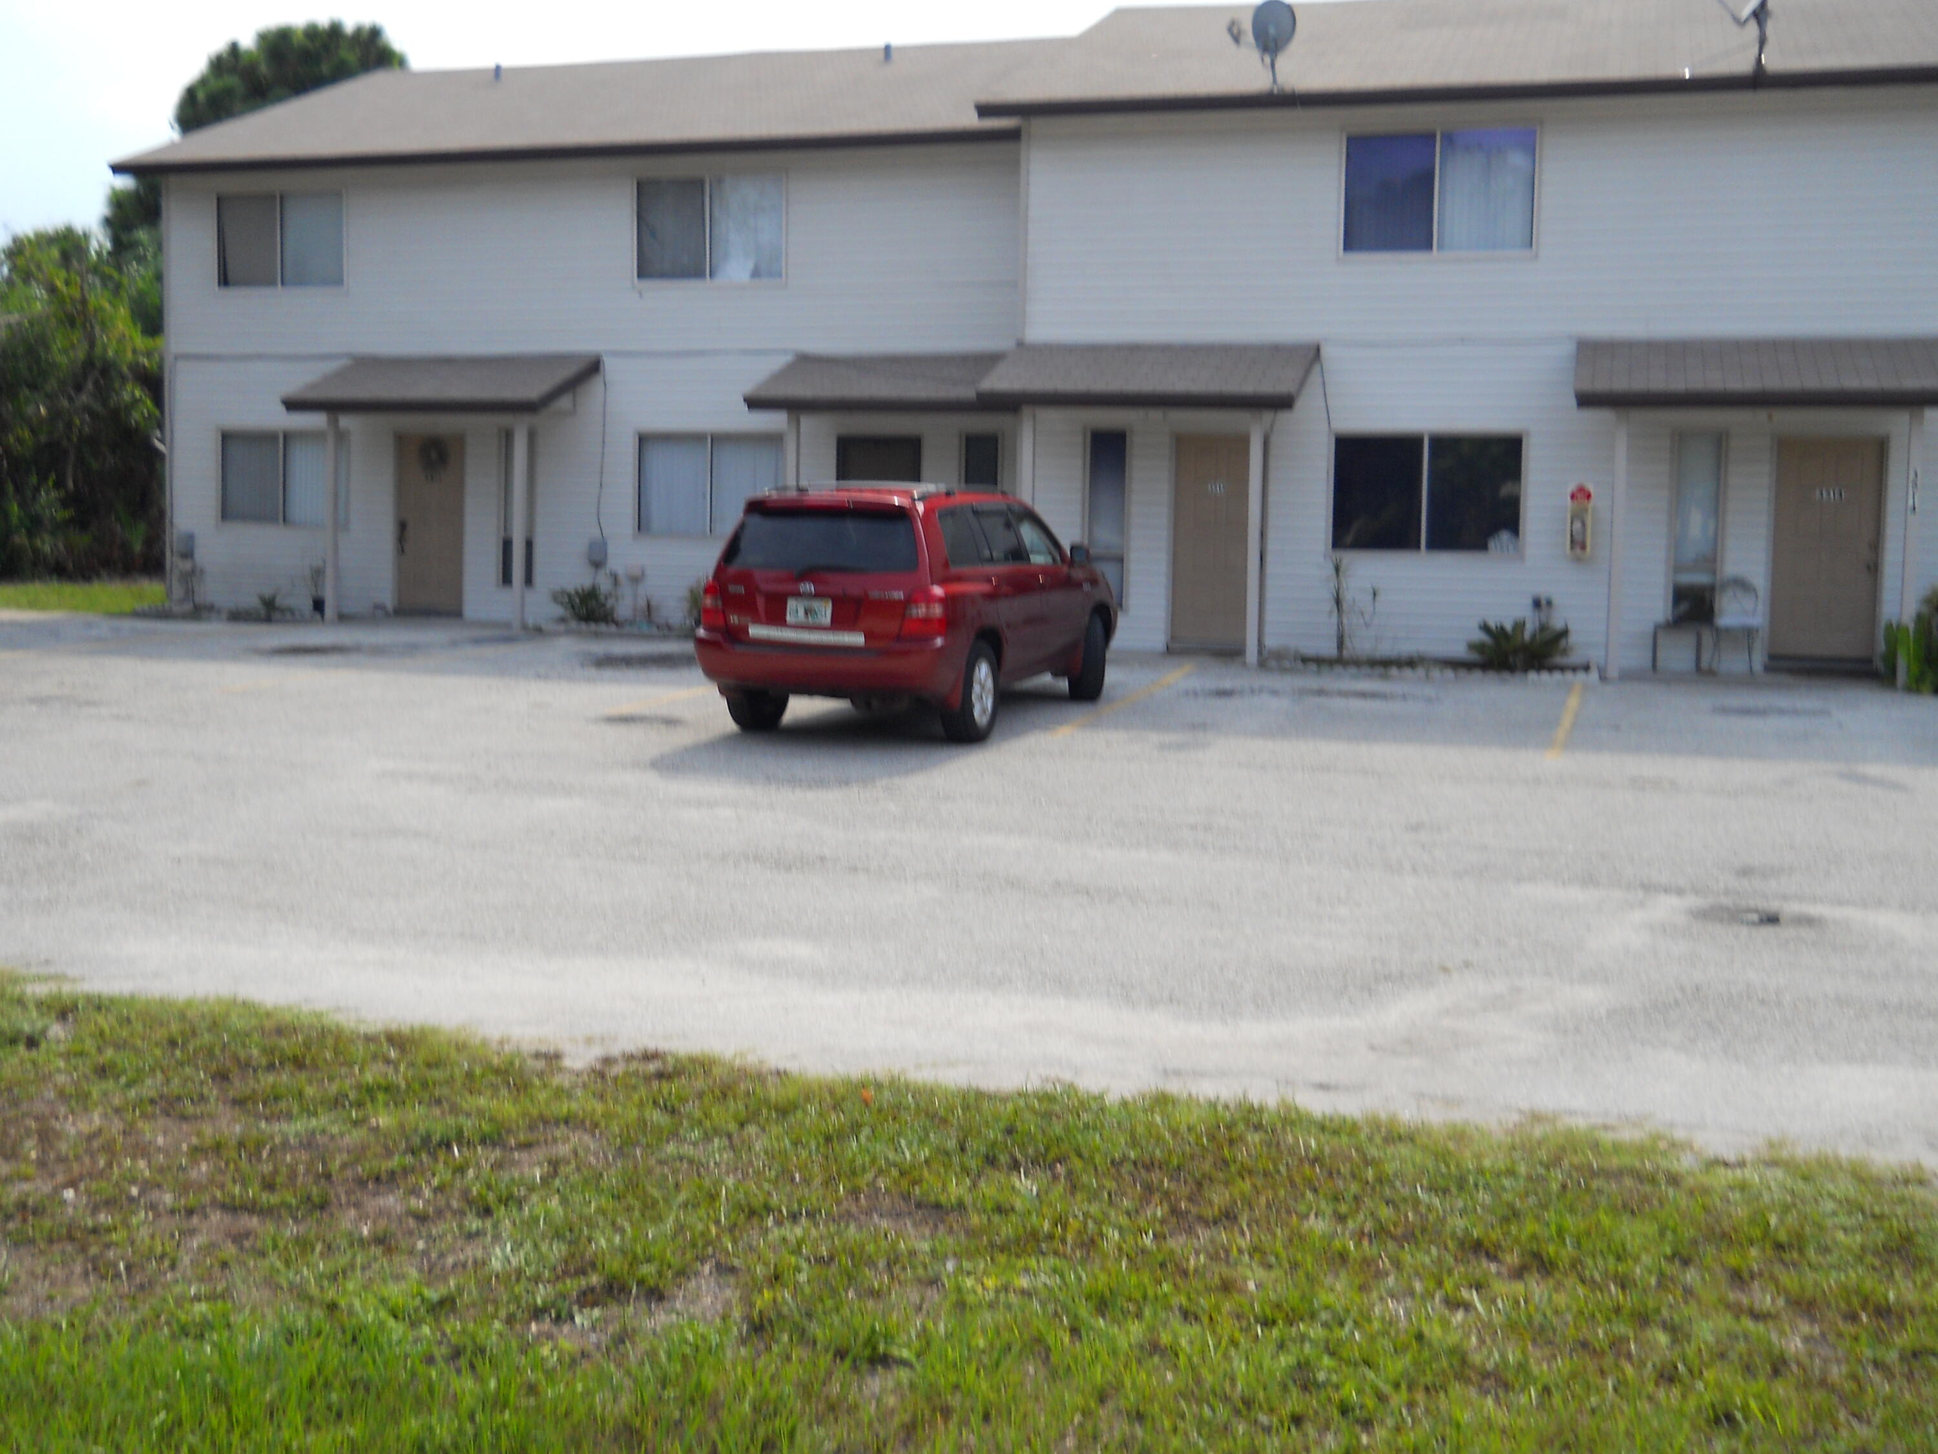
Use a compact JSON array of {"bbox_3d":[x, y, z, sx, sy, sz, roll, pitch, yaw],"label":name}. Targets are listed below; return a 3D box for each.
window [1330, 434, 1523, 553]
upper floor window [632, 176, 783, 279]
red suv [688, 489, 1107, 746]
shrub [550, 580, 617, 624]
[{"bbox_3d":[4.442,-2.261,20.094,1.818,1.139,0.100,2,5,16],"label":"window"},{"bbox_3d":[-2.901,-5.563,23.134,1.770,1.170,0.100,3,4,16],"label":"upper floor window"},{"bbox_3d":[-0.278,-0.936,15.359,1.850,1.720,4.680,3,8,20],"label":"red suv"},{"bbox_3d":[-4.342,-1.401,23.440,0.700,0.540,0.620,3,4,16],"label":"shrub"}]

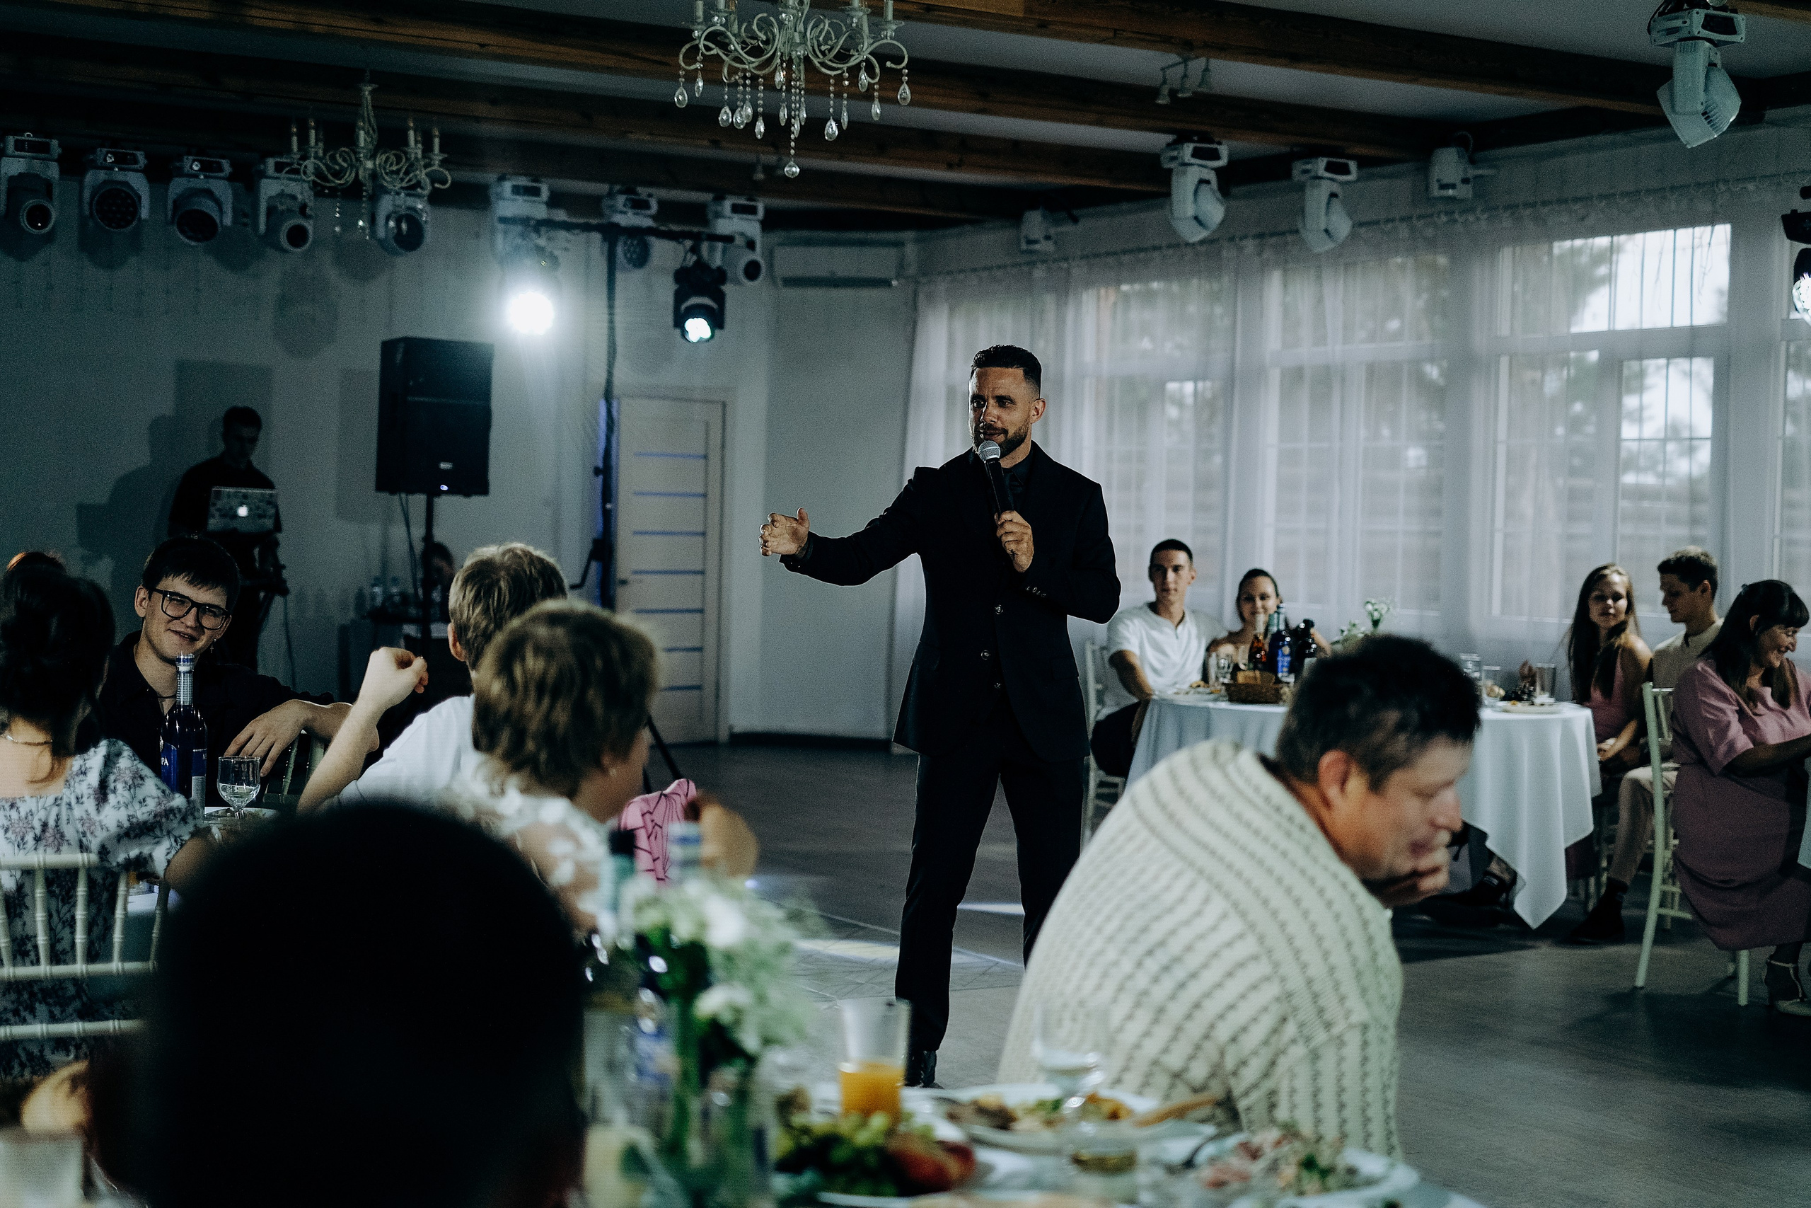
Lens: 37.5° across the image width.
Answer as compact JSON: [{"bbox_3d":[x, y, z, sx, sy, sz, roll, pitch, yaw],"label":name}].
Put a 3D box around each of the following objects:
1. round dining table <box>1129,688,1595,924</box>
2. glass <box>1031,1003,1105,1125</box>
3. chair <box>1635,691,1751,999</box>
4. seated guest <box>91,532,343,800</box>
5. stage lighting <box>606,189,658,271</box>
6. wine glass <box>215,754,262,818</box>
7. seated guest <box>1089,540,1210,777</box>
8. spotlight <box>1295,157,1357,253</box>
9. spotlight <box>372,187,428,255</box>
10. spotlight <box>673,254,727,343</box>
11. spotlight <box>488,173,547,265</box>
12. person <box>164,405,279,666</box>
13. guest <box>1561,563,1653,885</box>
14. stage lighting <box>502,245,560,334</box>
[{"bbox_3d":[1.614,0.738,9.433,1.620,0.760,1.620,1,2,0],"label":"round dining table"},{"bbox_3d":[0.176,0.500,2.870,0.077,0.145,0.077,2,2,0],"label":"glass"},{"bbox_3d":[2.567,0.726,8.185,0.410,0.920,0.430,0,3,-38],"label":"chair"},{"bbox_3d":[-1.333,0.546,5.175,0.580,1.330,0.740,1,2,-12],"label":"seated guest"},{"bbox_3d":[-1.452,-1.983,14.137,0.260,0.430,0.250,0,3,-35],"label":"stage lighting"},{"bbox_3d":[-1.219,0.365,4.870,0.080,0.165,0.080,2,2,0],"label":"wine glass"},{"bbox_3d":[0.930,0.422,9.600,0.550,1.310,0.750,0,3,-27],"label":"seated guest"},{"bbox_3d":[1.699,-1.612,10.800,0.240,0.390,0.270,3,2,25],"label":"spotlight"},{"bbox_3d":[-2.568,-1.985,13.537,0.260,0.440,0.260,0,3,-37],"label":"spotlight"},{"bbox_3d":[-1.024,-1.526,13.353,0.270,0.430,0.260,1,2,-2],"label":"spotlight"},{"bbox_3d":[-1.793,-1.785,12.350,0.265,0.395,0.255,0,3,-34],"label":"spotlight"},{"bbox_3d":[-3.166,-0.015,12.511,0.520,1.819,0.420,0,2,-23],"label":"person"},{"bbox_3d":[2.452,0.492,9.400,0.470,1.270,0.750,4,3,45],"label":"guest"},{"bbox_3d":[-1.558,-1.304,11.100,0.240,0.370,0.240,1,2,-8],"label":"stage lighting"}]

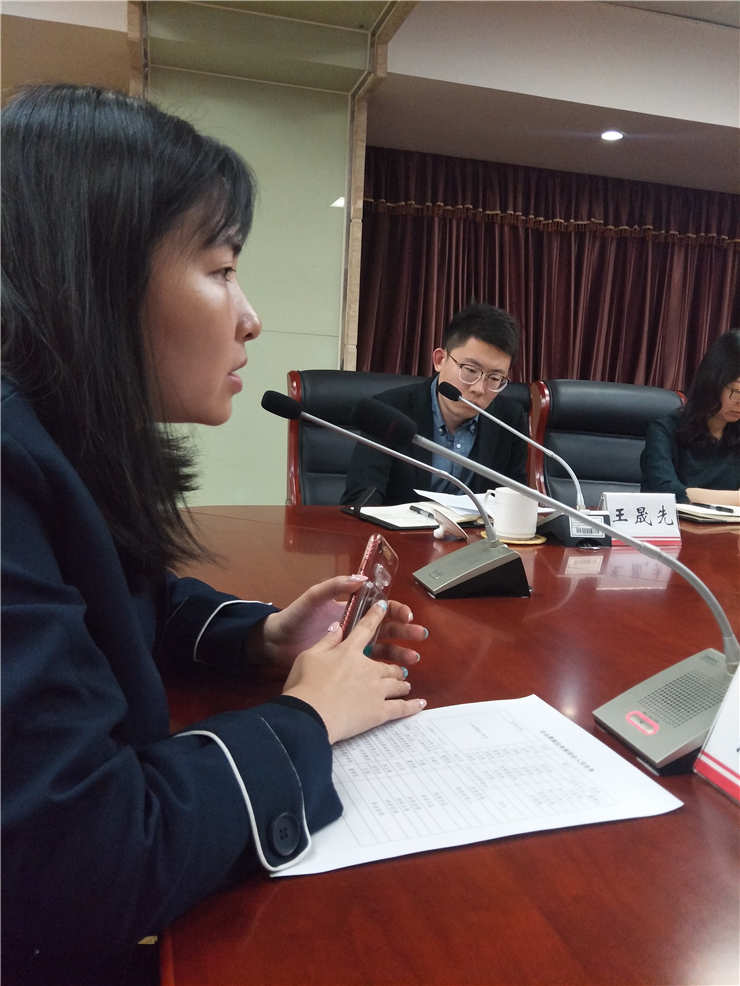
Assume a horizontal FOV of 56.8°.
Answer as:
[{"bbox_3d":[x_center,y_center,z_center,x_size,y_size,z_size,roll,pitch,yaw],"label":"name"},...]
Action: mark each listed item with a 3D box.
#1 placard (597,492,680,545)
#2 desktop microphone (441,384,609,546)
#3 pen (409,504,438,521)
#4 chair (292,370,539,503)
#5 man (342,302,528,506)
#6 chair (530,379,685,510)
[{"bbox_3d":[0.532,0.049,1.352,0.150,0.098,0.075,0,9,-10],"label":"placard"},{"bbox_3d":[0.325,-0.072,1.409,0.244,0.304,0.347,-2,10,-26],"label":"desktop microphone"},{"bbox_3d":[0.116,0.044,1.474,0.011,0.011,0.142,-1,10,-19],"label":"pen"},{"bbox_3d":[0.171,0.246,1.717,0.700,1.070,0.700,0,9,-12],"label":"chair"},{"bbox_3d":[0.180,0.155,1.745,0.540,1.240,0.720,0,9,-13],"label":"man"},{"bbox_3d":[0.881,0.233,1.957,0.700,1.070,0.700,-3,10,-29],"label":"chair"}]

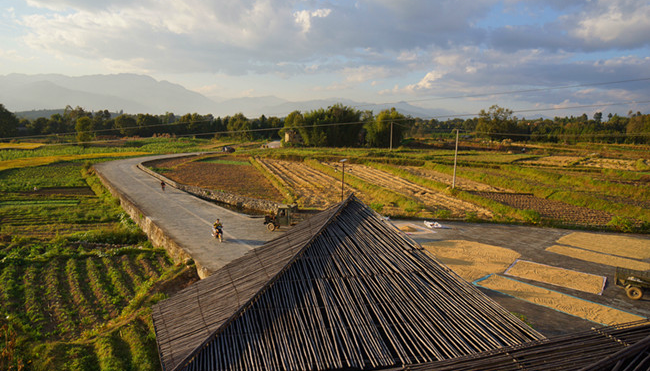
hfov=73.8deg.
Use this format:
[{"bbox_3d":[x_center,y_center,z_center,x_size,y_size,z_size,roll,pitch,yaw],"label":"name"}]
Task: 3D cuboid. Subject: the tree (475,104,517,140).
[{"bbox_3d":[59.730,-21.810,150.000,14.250,11.660,12.110,0,9,0],"label":"tree"}]

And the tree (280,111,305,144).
[{"bbox_3d":[-9.450,-16.800,126.000,6.840,9.360,6.500,0,9,0],"label":"tree"}]

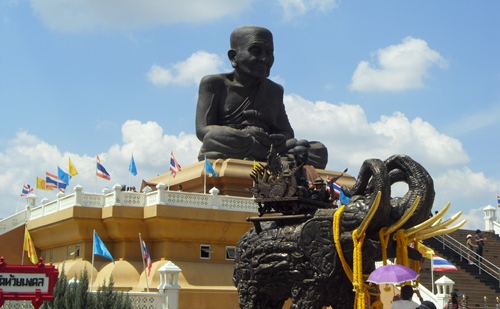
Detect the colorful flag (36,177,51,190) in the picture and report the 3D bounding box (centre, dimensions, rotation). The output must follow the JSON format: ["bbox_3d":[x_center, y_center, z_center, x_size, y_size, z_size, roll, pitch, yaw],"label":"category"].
[{"bbox_3d":[-9.778,1.406,41.300,0.734,0.655,0.150,3,-11,-13],"label":"colorful flag"}]

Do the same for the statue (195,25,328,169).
[{"bbox_3d":[0.841,-4.374,66.235,10.000,11.600,6.800,7,-12,-31],"label":"statue"}]

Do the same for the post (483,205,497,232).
[{"bbox_3d":[14.470,3.874,52.300,0.570,1.700,0.570,7,-12,-28],"label":"post"}]

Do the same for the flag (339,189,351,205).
[{"bbox_3d":[5.047,2.288,45.800,0.650,0.900,0.250,0,-10,6],"label":"flag"}]

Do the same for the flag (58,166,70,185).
[{"bbox_3d":[-8.294,0.974,38.900,0.610,0.893,0.200,2,-11,-12],"label":"flag"}]

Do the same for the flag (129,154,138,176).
[{"bbox_3d":[-5.768,0.555,42.950,0.500,1.030,0.280,2,-11,-8],"label":"flag"}]

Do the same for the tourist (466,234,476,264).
[{"bbox_3d":[11.536,4.933,45.100,0.500,1.570,0.450,0,-10,7],"label":"tourist"}]

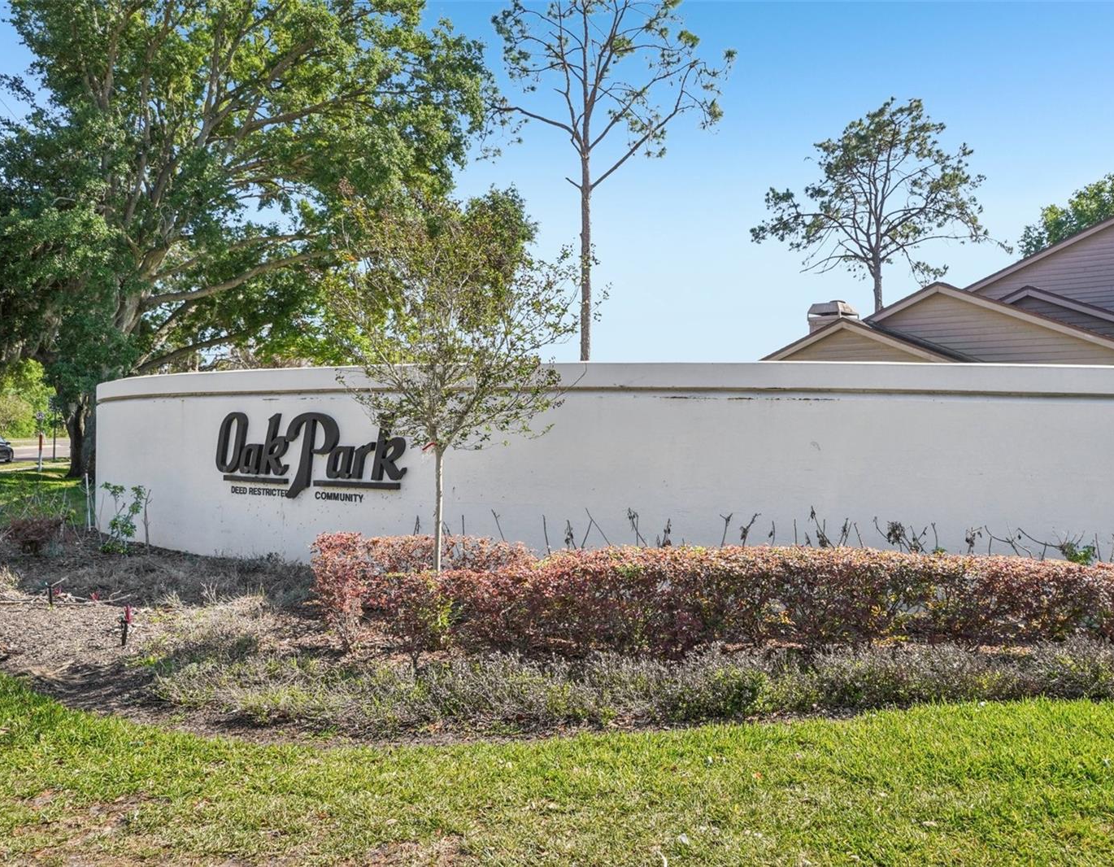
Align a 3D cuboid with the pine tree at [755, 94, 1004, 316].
[{"bbox_3d":[15.760,-7.400,48.000,12.200,18.200,11.800,1,0,0],"label":"pine tree"}]

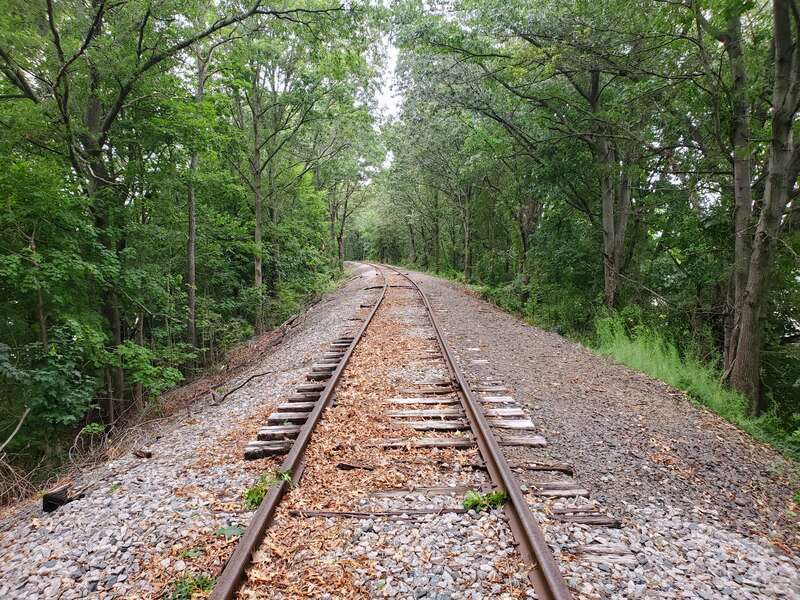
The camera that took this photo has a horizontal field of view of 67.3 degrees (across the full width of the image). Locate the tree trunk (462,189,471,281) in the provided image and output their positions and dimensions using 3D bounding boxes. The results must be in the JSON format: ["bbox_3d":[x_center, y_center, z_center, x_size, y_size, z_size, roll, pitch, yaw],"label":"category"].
[{"bbox_3d":[4.064,-3.931,36.500,0.420,5.740,0.420,0,4,0],"label":"tree trunk"}]

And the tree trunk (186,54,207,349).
[{"bbox_3d":[-5.061,-2.316,15.000,0.270,7.430,0.270,3,4,0],"label":"tree trunk"}]

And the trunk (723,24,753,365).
[{"bbox_3d":[4.571,-1.359,8.200,0.290,4.860,0.290,0,4,0],"label":"trunk"}]

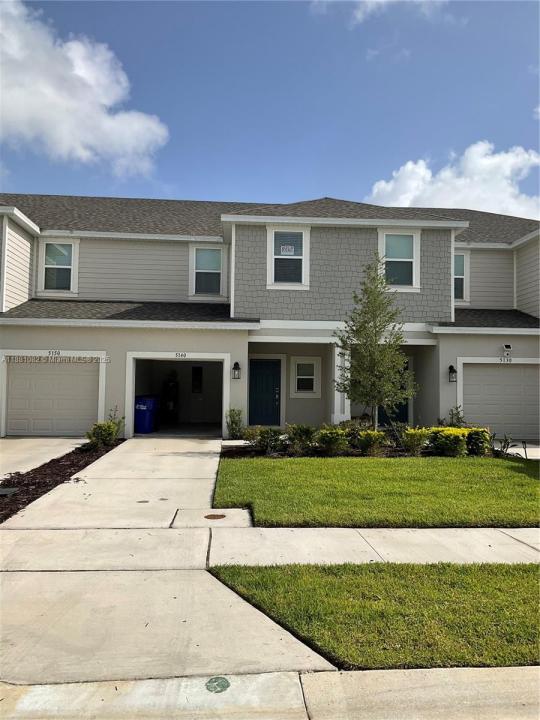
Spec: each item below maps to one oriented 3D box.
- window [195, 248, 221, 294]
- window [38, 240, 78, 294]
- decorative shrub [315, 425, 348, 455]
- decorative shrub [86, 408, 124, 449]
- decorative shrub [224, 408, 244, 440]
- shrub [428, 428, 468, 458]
[{"bbox_3d":[-1.916,-2.738,18.652,0.830,1.465,0.120,1,-3,-5],"label":"window"},{"bbox_3d":[-6.414,-2.805,18.291,1.180,1.630,0.130,1,-3,-3],"label":"window"},{"bbox_3d":[1.388,1.829,13.617,0.760,0.700,0.700,1,-3,-3],"label":"decorative shrub"},{"bbox_3d":[-3.941,1.641,14.450,0.920,0.950,0.850,1,-3,-3],"label":"decorative shrub"},{"bbox_3d":[-0.930,1.691,15.816,0.524,0.836,0.520,1,-3,-5],"label":"decorative shrub"},{"bbox_3d":[4.119,1.879,13.913,0.949,0.688,0.800,1,-3,-5],"label":"shrub"}]

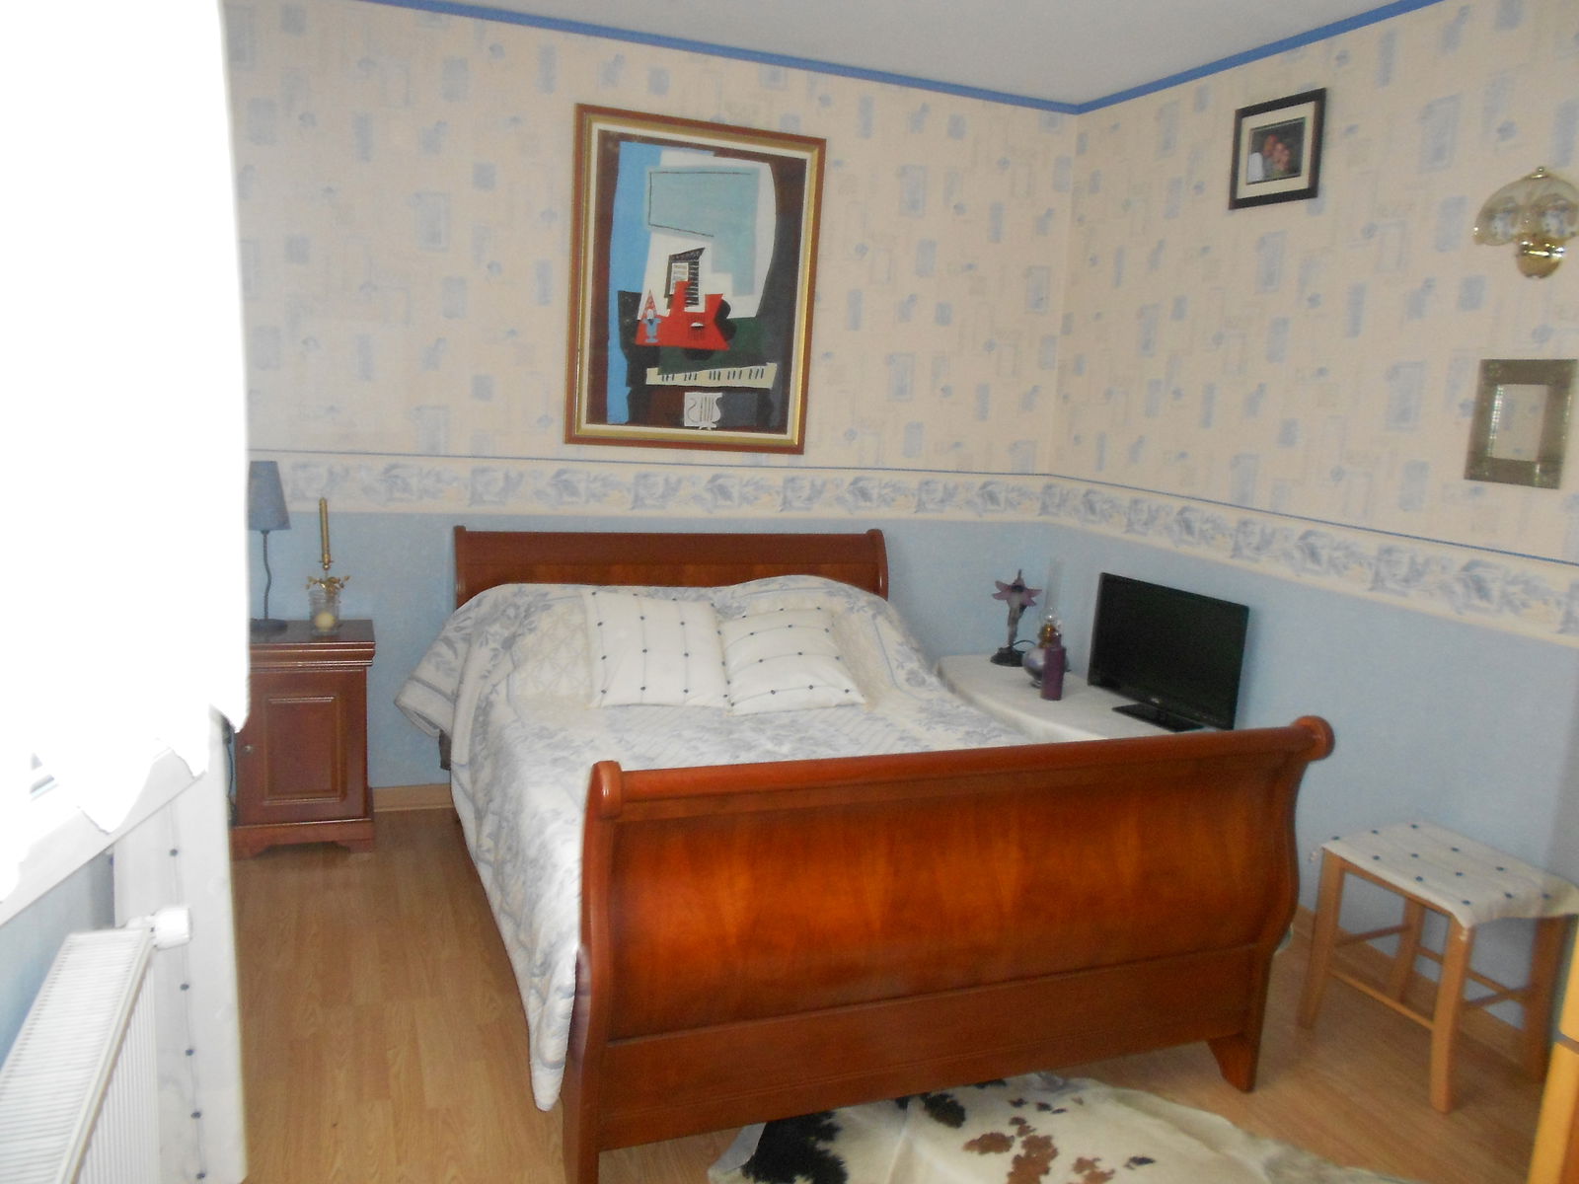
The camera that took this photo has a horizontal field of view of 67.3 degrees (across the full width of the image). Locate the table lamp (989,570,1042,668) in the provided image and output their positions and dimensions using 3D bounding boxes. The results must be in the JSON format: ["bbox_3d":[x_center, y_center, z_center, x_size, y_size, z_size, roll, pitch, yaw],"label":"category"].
[{"bbox_3d":[0.846,0.094,4.427,0.146,0.347,0.146,-1,11,-21],"label":"table lamp"}]

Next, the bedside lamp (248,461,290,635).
[{"bbox_3d":[-1.558,-0.130,3.517,0.151,0.493,0.151,-1,11,-21],"label":"bedside lamp"}]

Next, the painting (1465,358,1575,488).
[{"bbox_3d":[1.689,-0.390,2.732,0.025,0.282,0.237,-1,11,-21],"label":"painting"}]

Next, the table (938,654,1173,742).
[{"bbox_3d":[0.877,0.580,4.056,0.584,0.473,1.213,-1,11,-21],"label":"table"}]

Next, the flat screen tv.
[{"bbox_3d":[1.183,0.198,3.722,0.171,0.418,0.564,-3,12,-33],"label":"flat screen tv"}]

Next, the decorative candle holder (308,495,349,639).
[{"bbox_3d":[-1.378,-0.079,3.543,0.116,0.403,0.116,-1,11,-21],"label":"decorative candle holder"}]

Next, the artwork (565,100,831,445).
[{"bbox_3d":[-0.308,-0.997,3.916,0.836,1.047,0.040,-1,11,-21],"label":"artwork"}]

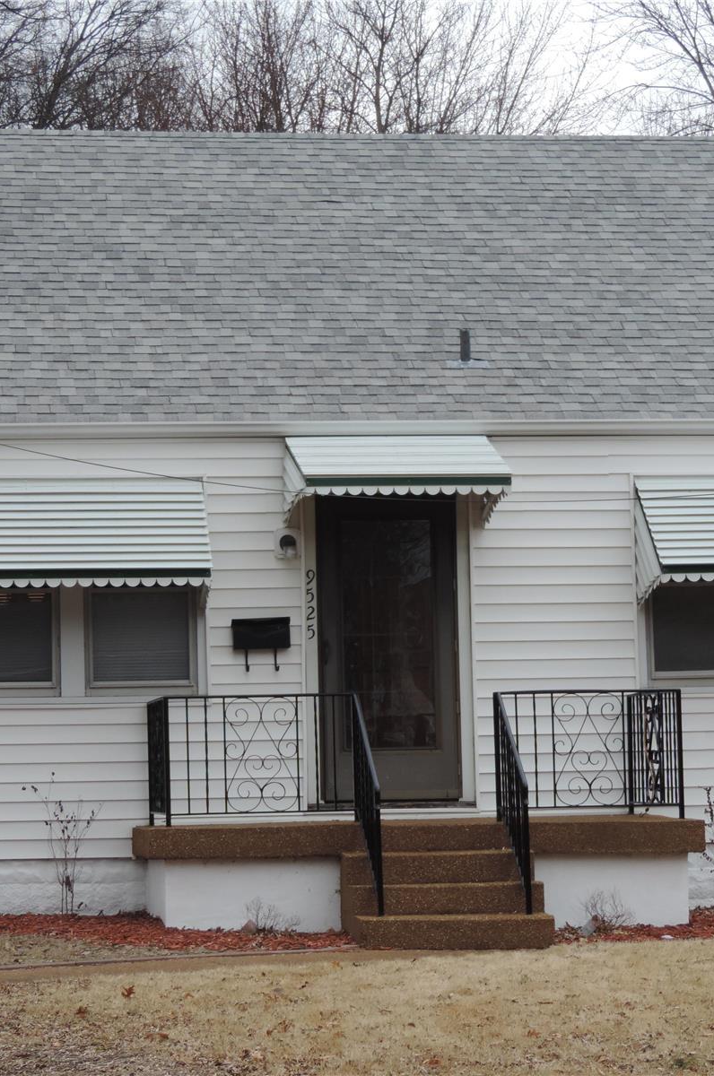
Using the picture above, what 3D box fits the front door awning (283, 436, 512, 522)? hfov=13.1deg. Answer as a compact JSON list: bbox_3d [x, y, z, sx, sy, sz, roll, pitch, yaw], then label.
[{"bbox_3d":[0.262,-0.422,20.187,1.354,0.588,0.864,-1,-5,-9],"label":"front door awning"}]

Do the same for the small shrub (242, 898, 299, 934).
[{"bbox_3d":[-0.520,2.276,18.735,0.347,0.221,0.300,-1,-5,-9],"label":"small shrub"}]

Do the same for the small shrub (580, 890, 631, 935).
[{"bbox_3d":[1.523,2.295,19.027,0.316,0.272,0.300,-1,-5,-9],"label":"small shrub"}]

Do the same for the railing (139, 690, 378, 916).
[{"bbox_3d":[-0.606,1.653,19.282,1.236,1.352,1.909,-1,-5,-9],"label":"railing"}]

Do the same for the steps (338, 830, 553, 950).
[{"bbox_3d":[0.530,2.086,18.687,1.151,0.734,0.874,-1,-5,-9],"label":"steps"}]

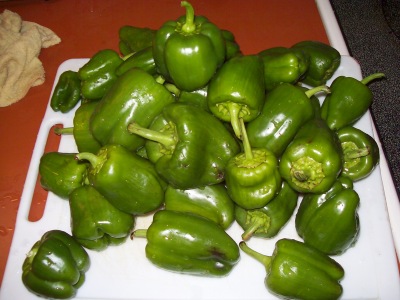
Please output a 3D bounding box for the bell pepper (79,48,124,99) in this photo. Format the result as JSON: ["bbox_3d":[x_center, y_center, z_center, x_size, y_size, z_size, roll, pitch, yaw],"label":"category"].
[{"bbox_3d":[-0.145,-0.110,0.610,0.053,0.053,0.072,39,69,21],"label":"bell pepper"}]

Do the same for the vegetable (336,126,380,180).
[{"bbox_3d":[0.199,0.004,0.528,0.060,0.078,0.058,0,90,30],"label":"vegetable"}]

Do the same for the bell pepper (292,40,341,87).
[{"bbox_3d":[0.172,-0.126,0.615,0.072,0.058,0.058,43,70,13],"label":"bell pepper"}]

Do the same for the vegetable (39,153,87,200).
[{"bbox_3d":[-0.158,0.033,0.497,0.071,0.051,0.051,16,63,12],"label":"vegetable"}]

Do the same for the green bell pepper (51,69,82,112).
[{"bbox_3d":[-0.193,-0.084,0.598,0.040,0.040,0.062,17,64,11],"label":"green bell pepper"}]

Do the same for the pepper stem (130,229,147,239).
[{"bbox_3d":[-0.071,0.097,0.481,0.020,0.009,0.009,-14,62,-6],"label":"pepper stem"}]

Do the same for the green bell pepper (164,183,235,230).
[{"bbox_3d":[-0.006,0.061,0.474,0.094,0.057,0.060,20,64,13],"label":"green bell pepper"}]

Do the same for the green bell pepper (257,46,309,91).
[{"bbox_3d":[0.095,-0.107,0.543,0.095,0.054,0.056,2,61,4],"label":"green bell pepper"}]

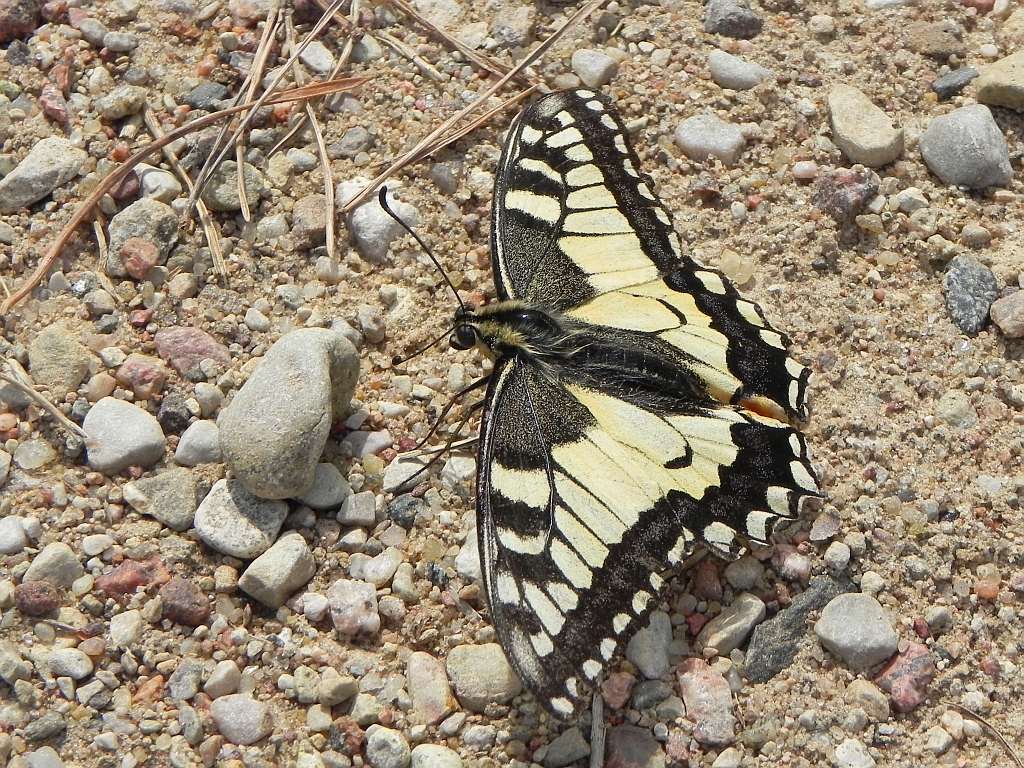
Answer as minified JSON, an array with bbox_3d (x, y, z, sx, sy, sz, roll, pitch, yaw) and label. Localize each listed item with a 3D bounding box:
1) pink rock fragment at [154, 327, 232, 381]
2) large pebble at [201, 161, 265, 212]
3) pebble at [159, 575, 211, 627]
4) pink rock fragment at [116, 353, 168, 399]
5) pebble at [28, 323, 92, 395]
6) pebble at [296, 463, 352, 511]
[{"bbox_3d":[-0.034,-0.003,0.299,0.009,0.003,0.005,31,59,21],"label":"pink rock fragment"},{"bbox_3d":[-0.031,-0.022,0.310,0.007,0.005,0.006,10,53,8],"label":"large pebble"},{"bbox_3d":[-0.032,0.021,0.277,0.005,0.004,0.005,37,61,25],"label":"pebble"},{"bbox_3d":[-0.038,-0.001,0.292,0.005,0.004,0.005,12,51,10],"label":"pink rock fragment"},{"bbox_3d":[-0.047,-0.002,0.295,0.007,0.005,0.009,9,53,7],"label":"pebble"},{"bbox_3d":[-0.019,0.010,0.288,0.006,0.003,0.004,10,54,8],"label":"pebble"}]

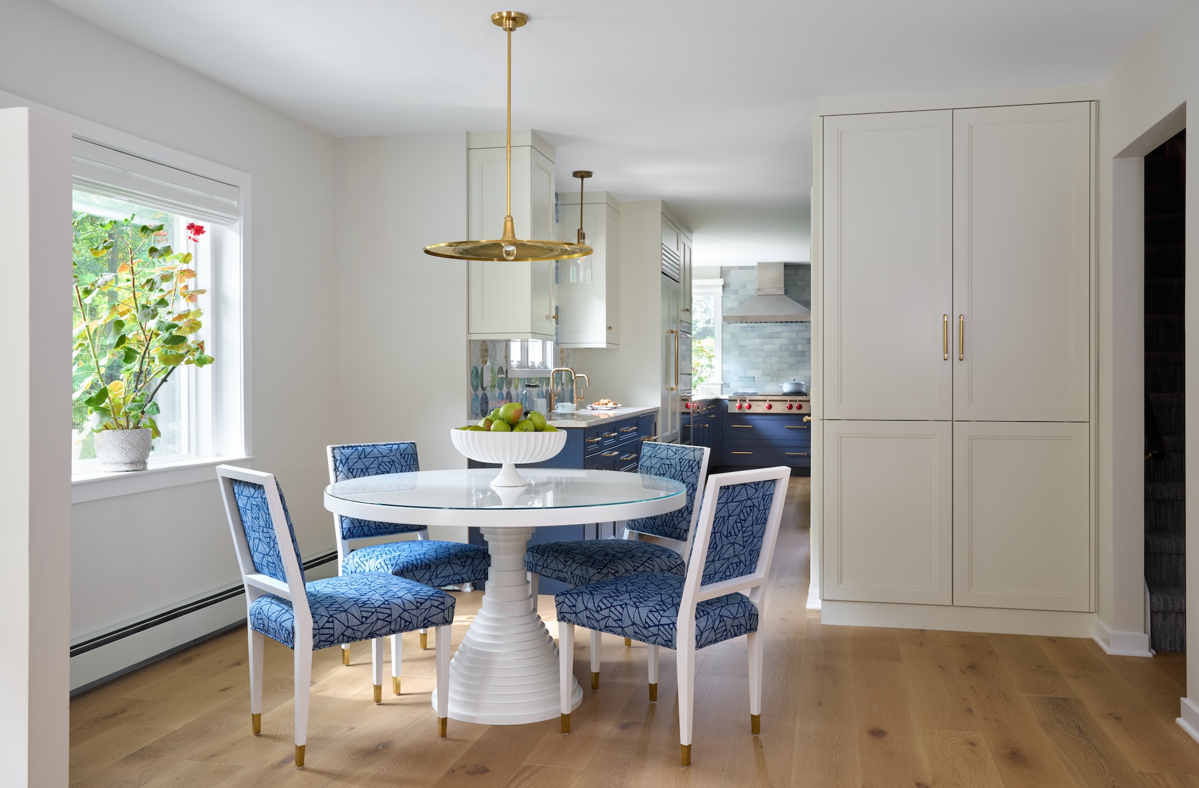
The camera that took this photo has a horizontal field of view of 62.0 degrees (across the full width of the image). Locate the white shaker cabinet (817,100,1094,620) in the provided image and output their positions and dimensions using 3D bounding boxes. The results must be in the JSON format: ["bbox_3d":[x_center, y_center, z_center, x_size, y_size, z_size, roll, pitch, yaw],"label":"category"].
[{"bbox_3d":[1.650,-0.116,4.741,1.180,2.380,0.500,0,1,13],"label":"white shaker cabinet"}]

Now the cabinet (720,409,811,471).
[{"bbox_3d":[1.923,0.519,11.372,0.980,0.730,0.620,0,1,13],"label":"cabinet"}]

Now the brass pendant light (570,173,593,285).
[{"bbox_3d":[-0.119,-1.071,6.420,0.148,0.705,0.148,0,1,0],"label":"brass pendant light"}]

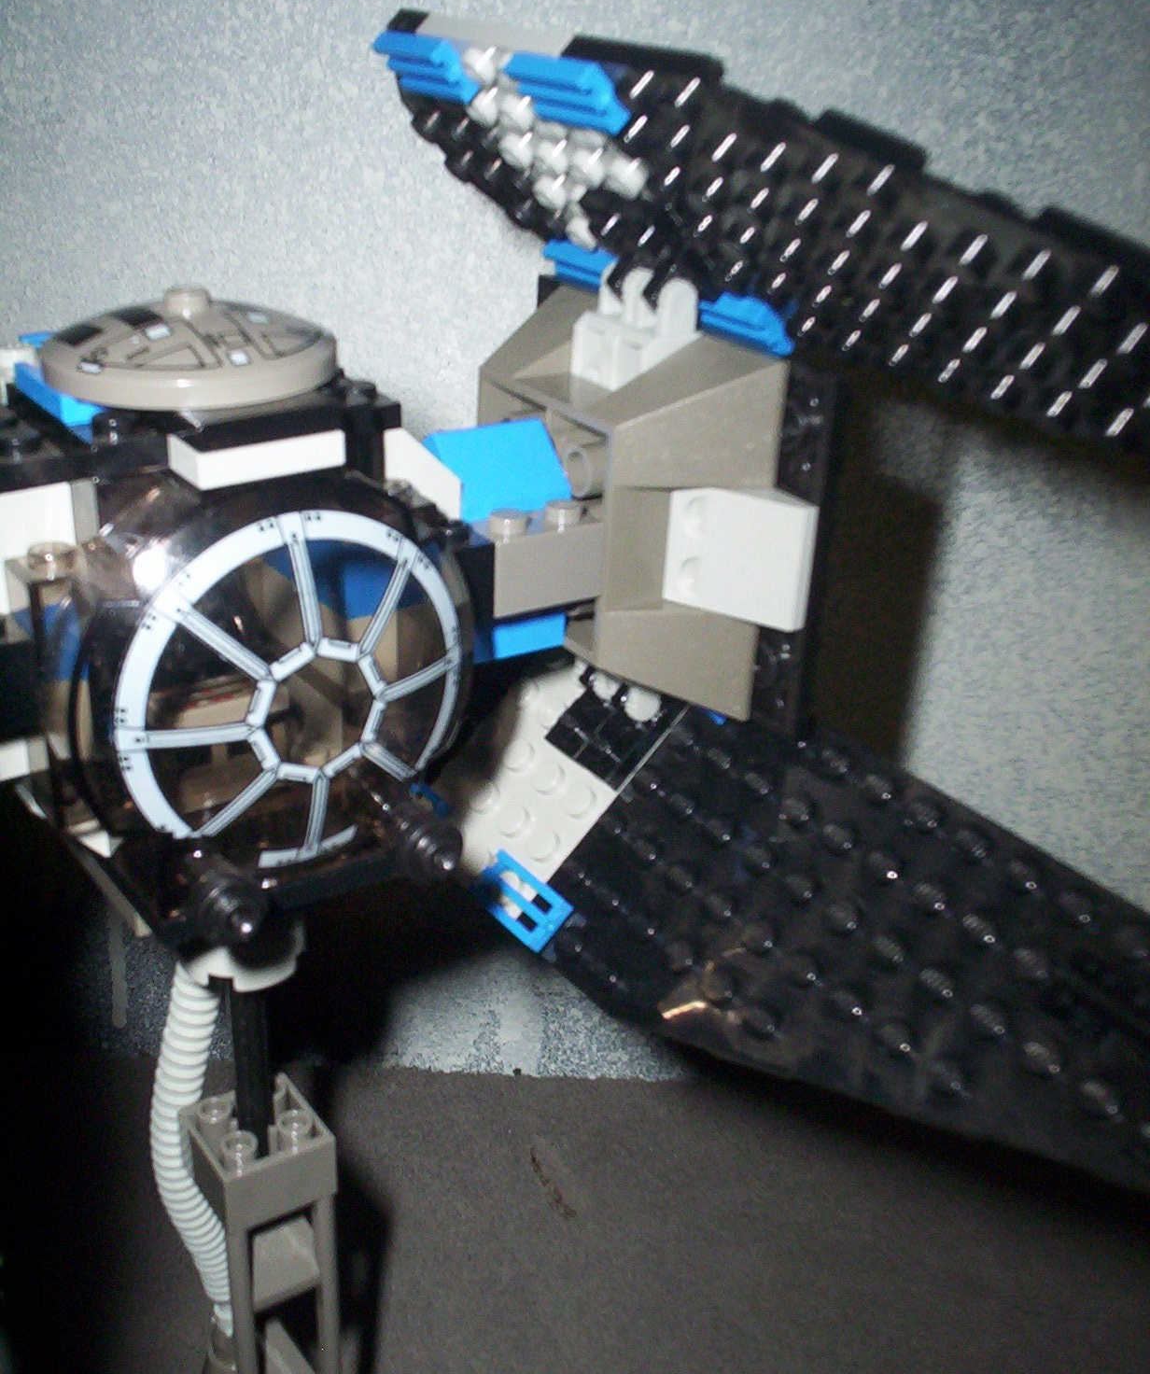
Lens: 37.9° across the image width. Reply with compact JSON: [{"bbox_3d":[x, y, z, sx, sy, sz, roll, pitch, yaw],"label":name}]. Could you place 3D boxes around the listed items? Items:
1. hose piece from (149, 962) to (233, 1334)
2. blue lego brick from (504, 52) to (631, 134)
[{"bbox_3d":[-0.057,0.067,0.250,0.009,0.069,0.017,-15,31,-32],"label":"hose piece"},{"bbox_3d":[-0.001,-0.069,0.195,0.016,0.003,0.008,34,-5,47],"label":"blue lego brick"}]

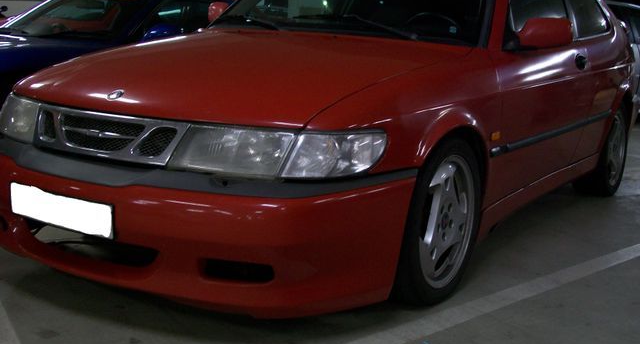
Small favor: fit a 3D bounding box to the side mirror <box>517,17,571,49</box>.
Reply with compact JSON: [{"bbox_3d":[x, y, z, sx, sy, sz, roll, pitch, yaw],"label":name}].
[{"bbox_3d":[0.945,-0.585,3.502,0.210,0.129,0.123,9,12,31],"label":"side mirror"}]

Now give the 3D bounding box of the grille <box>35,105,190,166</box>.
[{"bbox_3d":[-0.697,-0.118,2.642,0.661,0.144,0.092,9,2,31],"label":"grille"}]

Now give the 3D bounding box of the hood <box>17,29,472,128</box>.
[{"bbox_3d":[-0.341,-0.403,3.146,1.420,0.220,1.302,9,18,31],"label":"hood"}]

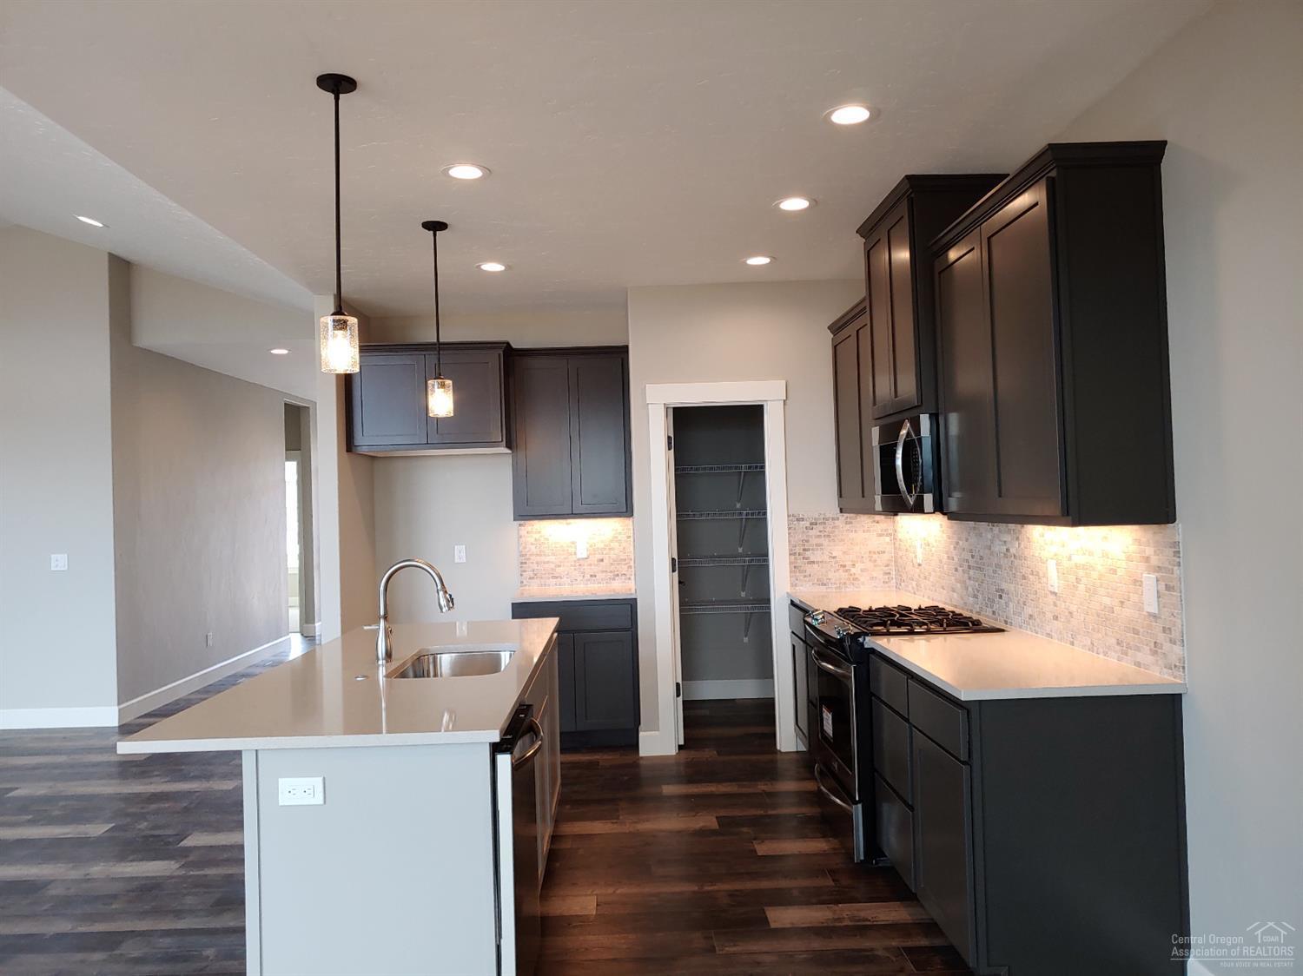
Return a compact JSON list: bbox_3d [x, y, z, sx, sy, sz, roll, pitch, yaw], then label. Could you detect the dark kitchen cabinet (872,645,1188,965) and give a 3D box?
[{"bbox_3d":[1.202,1.046,3.198,0.633,0.888,1.045,-2,-1,-2],"label":"dark kitchen cabinet"}]

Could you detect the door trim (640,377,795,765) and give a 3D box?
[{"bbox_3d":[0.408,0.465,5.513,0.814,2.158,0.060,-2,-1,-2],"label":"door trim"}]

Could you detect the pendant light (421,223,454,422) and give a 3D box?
[{"bbox_3d":[-0.942,-0.741,4.150,0.118,0.853,0.118,-2,-1,-2],"label":"pendant light"}]

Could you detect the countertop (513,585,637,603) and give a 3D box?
[{"bbox_3d":[-0.475,0.673,5.949,0.752,0.031,0.642,-2,-1,-2],"label":"countertop"}]

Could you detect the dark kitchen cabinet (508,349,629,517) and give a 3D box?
[{"bbox_3d":[-0.506,-0.341,6.106,0.745,1.087,0.355,-2,-1,-2],"label":"dark kitchen cabinet"}]

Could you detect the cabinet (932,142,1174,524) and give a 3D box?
[{"bbox_3d":[1.307,-0.432,3.214,0.343,1.096,1.063,-2,-1,-2],"label":"cabinet"}]

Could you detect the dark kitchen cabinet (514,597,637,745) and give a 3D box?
[{"bbox_3d":[-0.461,1.131,5.947,0.744,0.887,0.633,-2,-1,-2],"label":"dark kitchen cabinet"}]

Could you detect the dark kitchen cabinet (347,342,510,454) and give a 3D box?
[{"bbox_3d":[-1.351,-0.539,5.946,0.975,0.636,0.632,-2,-1,-2],"label":"dark kitchen cabinet"}]

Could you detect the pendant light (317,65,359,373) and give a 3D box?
[{"bbox_3d":[-0.912,-0.761,2.745,0.118,0.853,0.118,-2,-1,-2],"label":"pendant light"}]

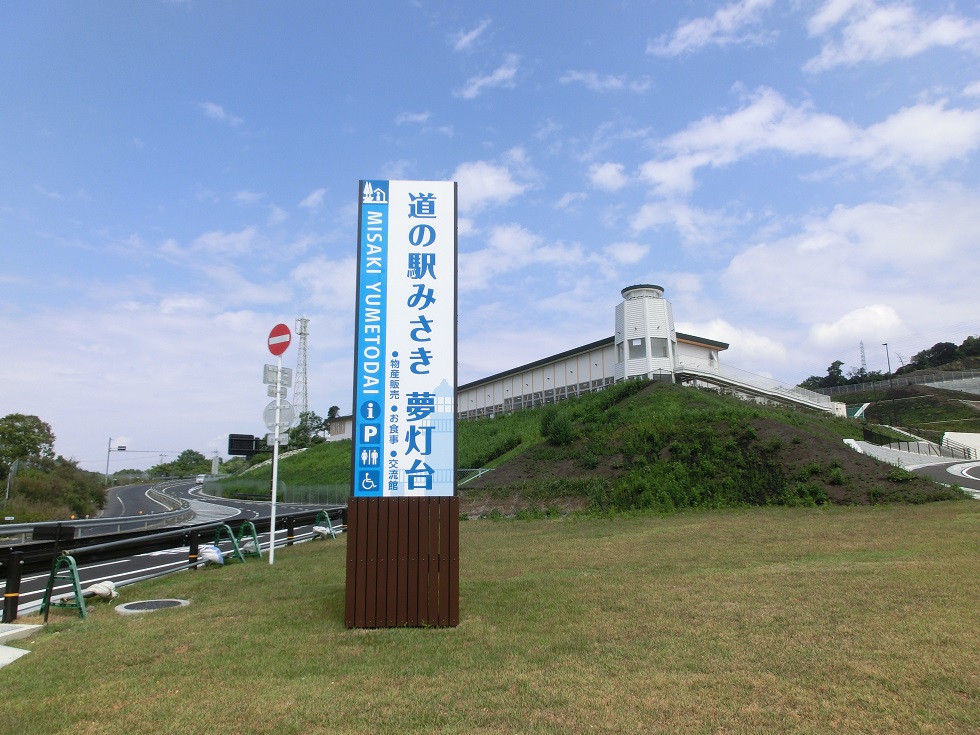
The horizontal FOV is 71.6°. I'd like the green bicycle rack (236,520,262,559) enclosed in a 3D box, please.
[{"bbox_3d":[-4.535,3.233,12.750,0.490,0.670,0.080,-3,-9,5],"label":"green bicycle rack"}]

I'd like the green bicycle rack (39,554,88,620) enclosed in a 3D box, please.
[{"bbox_3d":[-4.645,2.394,7.400,0.470,0.670,0.080,-1,-9,5],"label":"green bicycle rack"}]

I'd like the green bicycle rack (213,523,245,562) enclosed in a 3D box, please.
[{"bbox_3d":[-4.718,3.186,12.300,0.510,0.660,0.080,-6,-9,2],"label":"green bicycle rack"}]

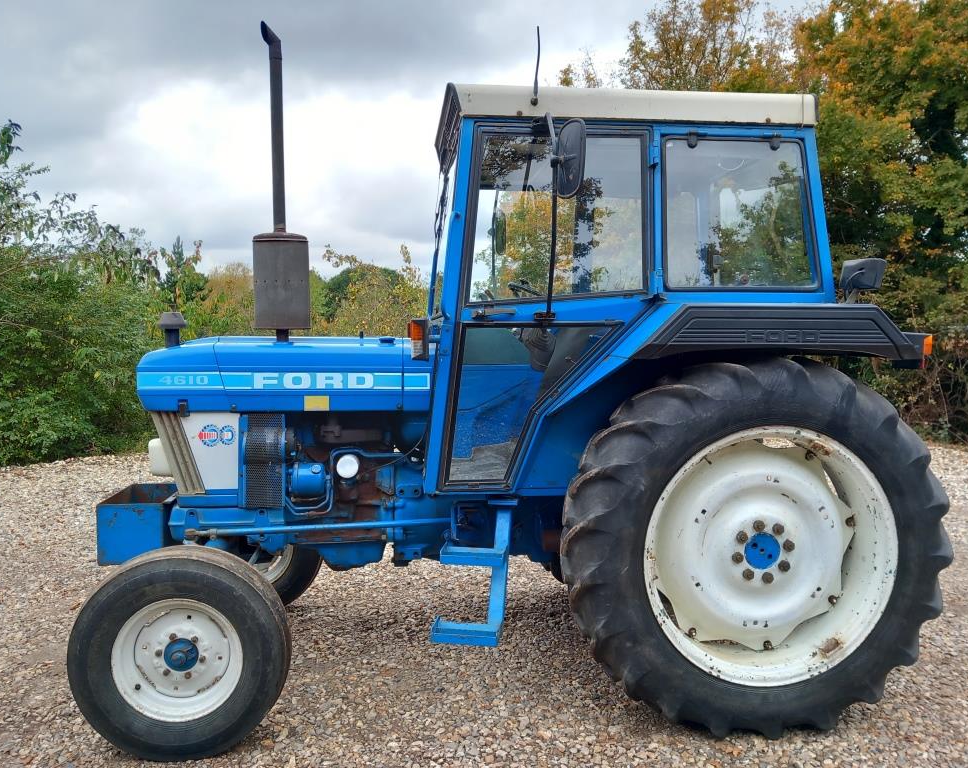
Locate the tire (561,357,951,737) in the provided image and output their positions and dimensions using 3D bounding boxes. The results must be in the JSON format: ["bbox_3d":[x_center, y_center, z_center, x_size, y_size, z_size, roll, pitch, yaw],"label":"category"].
[{"bbox_3d":[1.041,0.612,3.086,1.450,1.425,0.350,0,3,-5],"label":"tire"}]

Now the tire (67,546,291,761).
[{"bbox_3d":[-1.091,0.966,2.902,0.775,0.765,0.205,0,3,-6],"label":"tire"}]

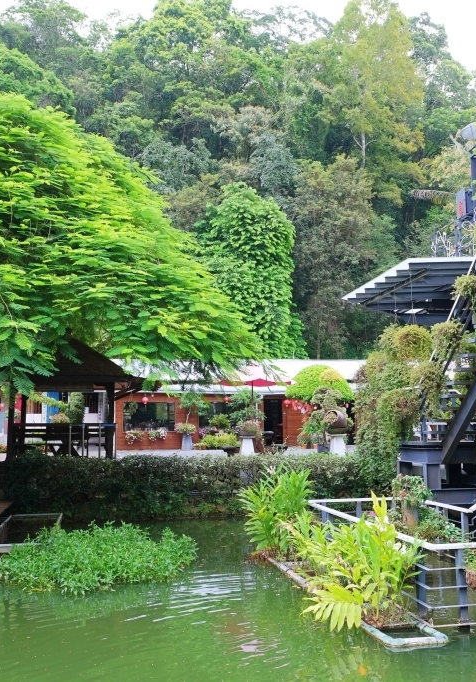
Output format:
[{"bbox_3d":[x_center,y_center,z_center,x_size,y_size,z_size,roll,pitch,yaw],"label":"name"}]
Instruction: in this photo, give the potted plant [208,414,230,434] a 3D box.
[{"bbox_3d":[-0.691,3.046,25.500,0.850,0.650,0.800,0,-7,0],"label":"potted plant"}]

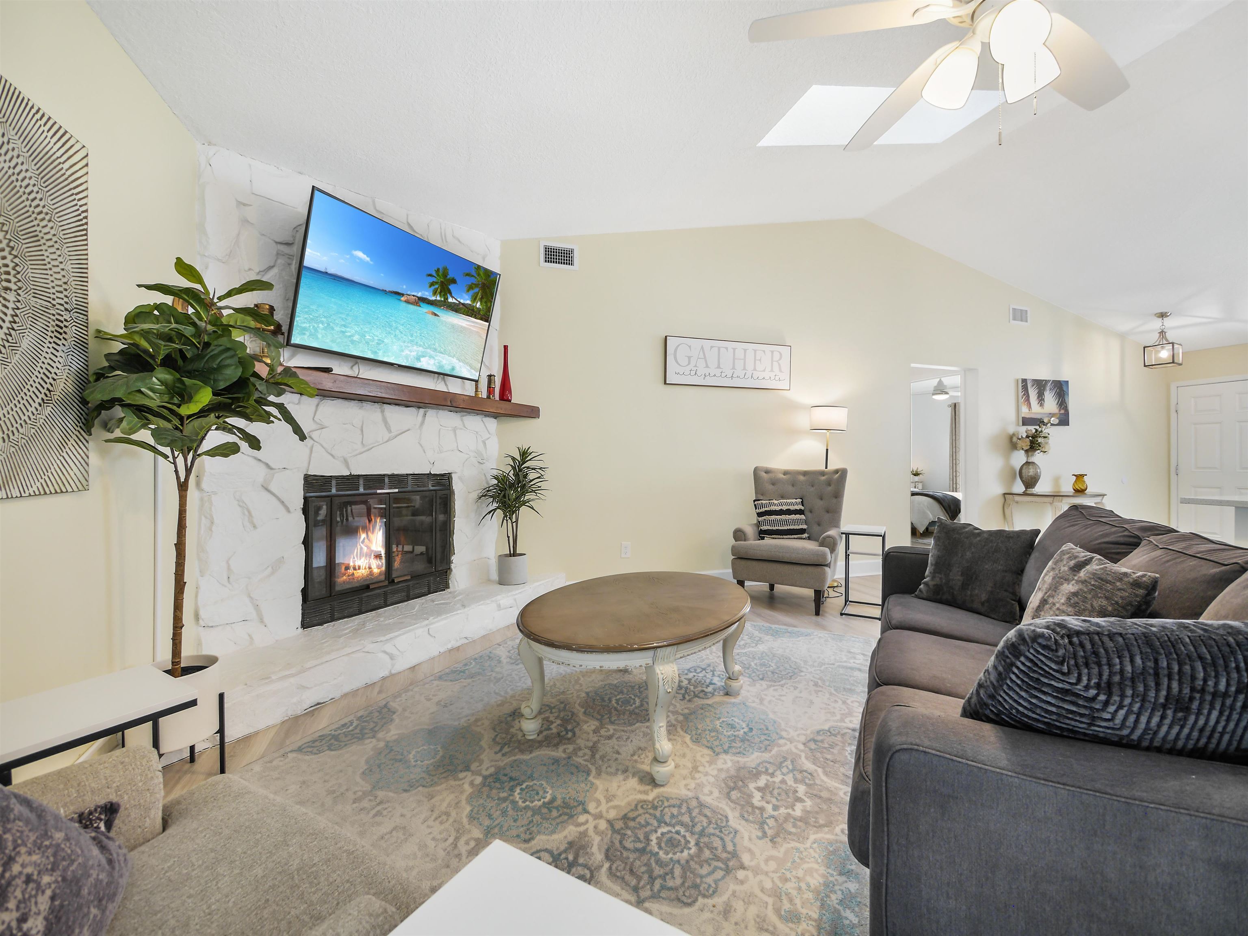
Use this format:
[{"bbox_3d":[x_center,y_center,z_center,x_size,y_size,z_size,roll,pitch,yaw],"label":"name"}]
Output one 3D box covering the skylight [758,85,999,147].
[{"bbox_3d":[1.585,-2.173,3.084,1.460,0.080,0.530,-12,4,-18],"label":"skylight"}]

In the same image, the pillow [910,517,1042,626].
[{"bbox_3d":[1.606,0.473,2.300,0.440,0.420,0.160,0,-17,40],"label":"pillow"}]

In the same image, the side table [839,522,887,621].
[{"bbox_3d":[1.750,0.733,3.676,0.260,0.610,0.400,0,0,30],"label":"side table"}]

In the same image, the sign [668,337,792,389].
[{"bbox_3d":[0.941,-0.901,4.380,1.229,0.405,0.036,0,0,-18],"label":"sign"}]

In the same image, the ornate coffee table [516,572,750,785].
[{"bbox_3d":[0.065,0.809,2.182,0.910,0.484,1.220,0,0,27],"label":"ornate coffee table"}]

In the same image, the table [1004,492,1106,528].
[{"bbox_3d":[4.712,0.650,5.412,1.160,0.740,0.410,0,0,-18],"label":"table"}]

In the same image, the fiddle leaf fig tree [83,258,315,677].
[{"bbox_3d":[-1.425,-0.004,1.710,0.560,1.408,0.580,0,0,-18],"label":"fiddle leaf fig tree"}]

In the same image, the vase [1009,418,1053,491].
[{"bbox_3d":[4.309,-0.144,5.330,0.380,0.790,0.330,0,0,-18],"label":"vase"}]

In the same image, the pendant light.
[{"bbox_3d":[5.816,-1.379,5.450,0.220,0.600,0.220,0,0,-18],"label":"pendant light"}]

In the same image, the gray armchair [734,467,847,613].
[{"bbox_3d":[1.311,0.518,4.017,0.740,1.040,0.770,0,0,30],"label":"gray armchair"}]

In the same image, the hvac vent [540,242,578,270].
[{"bbox_3d":[-0.497,-1.652,3.915,0.300,0.187,0.025,0,0,-18],"label":"hvac vent"}]

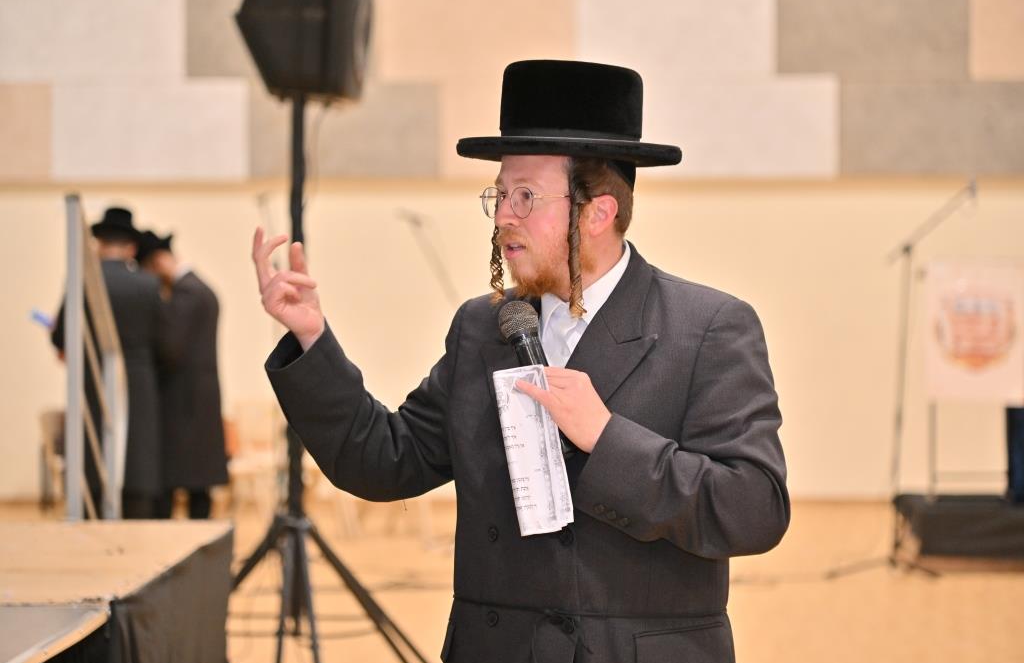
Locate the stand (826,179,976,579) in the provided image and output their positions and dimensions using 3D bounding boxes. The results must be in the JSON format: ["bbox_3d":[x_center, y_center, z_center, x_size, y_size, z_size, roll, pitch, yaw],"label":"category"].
[{"bbox_3d":[1.866,0.216,16.350,0.720,1.890,0.600,0,1,0],"label":"stand"}]

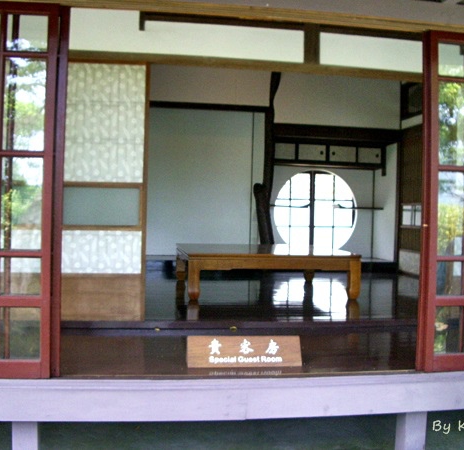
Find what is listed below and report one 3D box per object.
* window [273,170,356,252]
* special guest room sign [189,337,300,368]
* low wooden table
[{"bbox_3d":[1.168,-0.153,8.473,1.221,1.221,0.099,1,1,-9],"label":"window"},{"bbox_3d":[0.069,0.693,3.352,0.630,0.155,0.133,1,1,-9],"label":"special guest room sign"},{"bbox_3d":[0.258,0.433,5.938,1.507,0.387,1.546,1,1,-9],"label":"low wooden table"}]

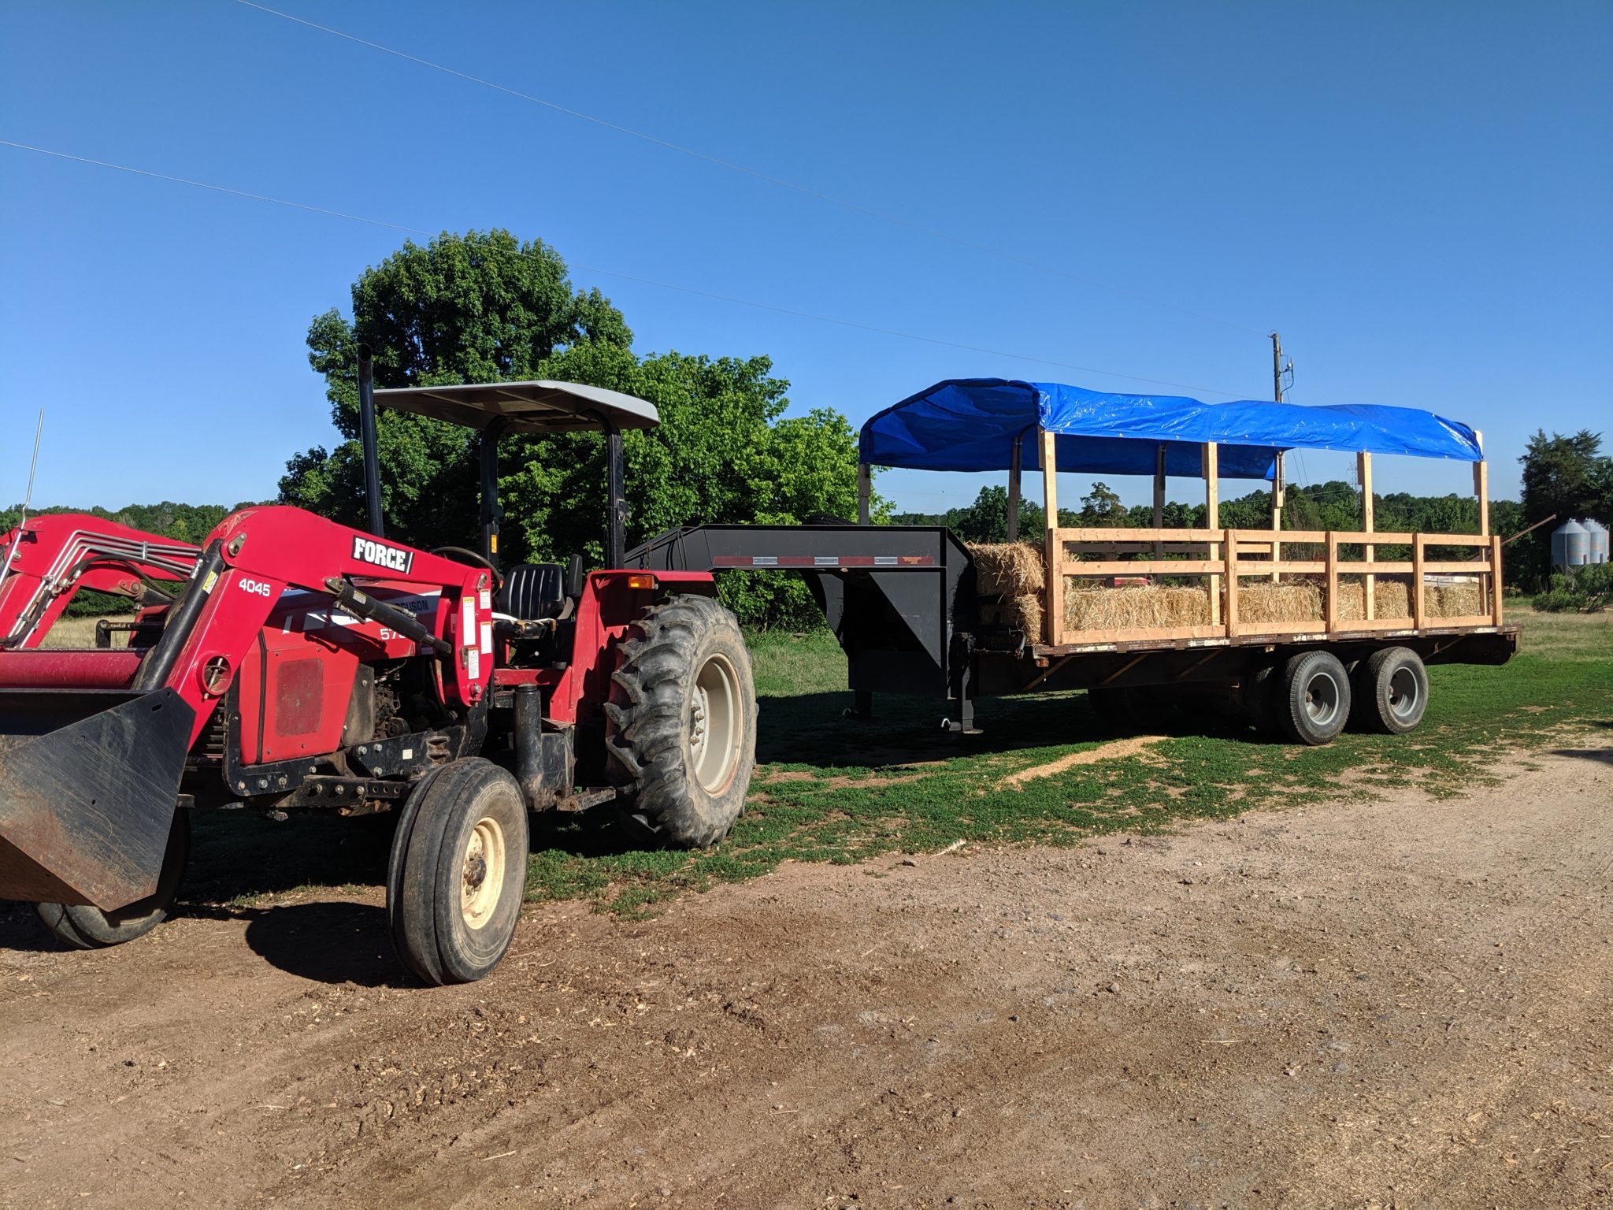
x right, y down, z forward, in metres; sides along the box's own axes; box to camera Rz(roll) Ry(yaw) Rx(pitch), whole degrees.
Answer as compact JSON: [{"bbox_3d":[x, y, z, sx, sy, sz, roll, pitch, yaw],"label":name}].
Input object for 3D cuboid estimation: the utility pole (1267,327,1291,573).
[{"bbox_3d":[15.568,-3.936,40.990,0.700,9.870,0.400,-2,0,6],"label":"utility pole"}]

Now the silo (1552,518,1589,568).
[{"bbox_3d":[60.913,-3.733,99.994,2.650,6.200,2.650,-2,0,34],"label":"silo"}]

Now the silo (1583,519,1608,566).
[{"bbox_3d":[63.973,-3.934,102.494,2.650,6.200,2.650,-2,0,34],"label":"silo"}]

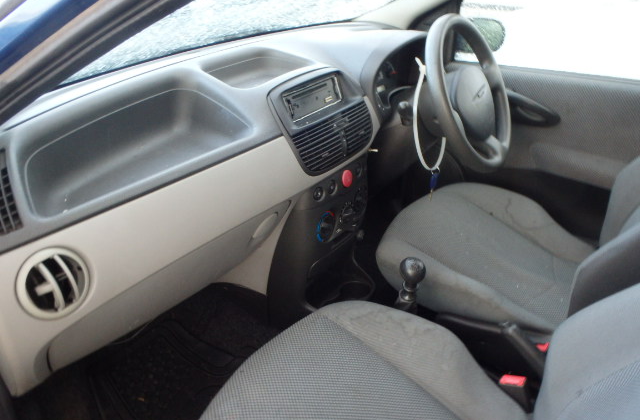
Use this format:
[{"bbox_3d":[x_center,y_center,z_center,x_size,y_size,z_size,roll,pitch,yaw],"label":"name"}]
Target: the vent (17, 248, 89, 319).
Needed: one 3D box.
[{"bbox_3d":[-0.373,0.101,0.720,0.045,0.100,0.100,-3,20,36],"label":"vent"}]

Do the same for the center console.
[{"bbox_3d":[-0.003,-0.008,1.160,0.205,0.605,0.245,15,30,28],"label":"center console"}]

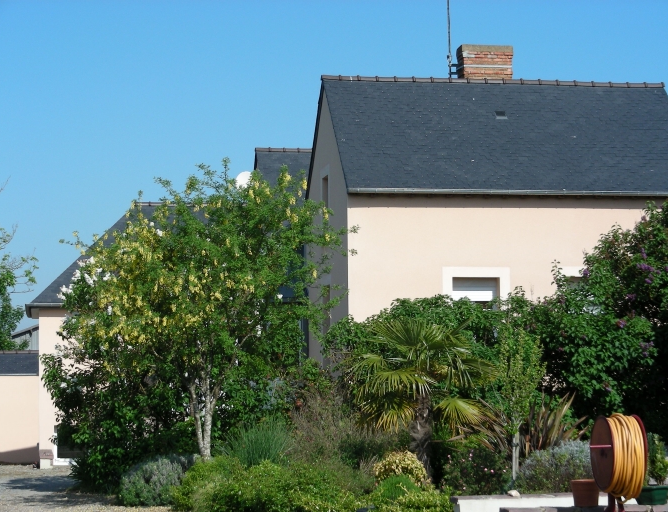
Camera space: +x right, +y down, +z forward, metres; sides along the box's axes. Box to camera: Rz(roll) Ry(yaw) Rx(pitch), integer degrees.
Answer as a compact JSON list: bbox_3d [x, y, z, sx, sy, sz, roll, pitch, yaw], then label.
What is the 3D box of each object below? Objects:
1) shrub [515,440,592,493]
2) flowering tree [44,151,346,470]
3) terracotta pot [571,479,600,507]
[{"bbox_3d":[2.482,2.381,19.300,0.870,0.600,0.720,-1,-4,0],"label":"shrub"},{"bbox_3d":[-2.189,0.963,27.300,4.800,4.950,4.500,-1,-4,0],"label":"flowering tree"},{"bbox_3d":[2.361,2.222,16.100,0.263,0.260,0.263,-1,-4,0],"label":"terracotta pot"}]

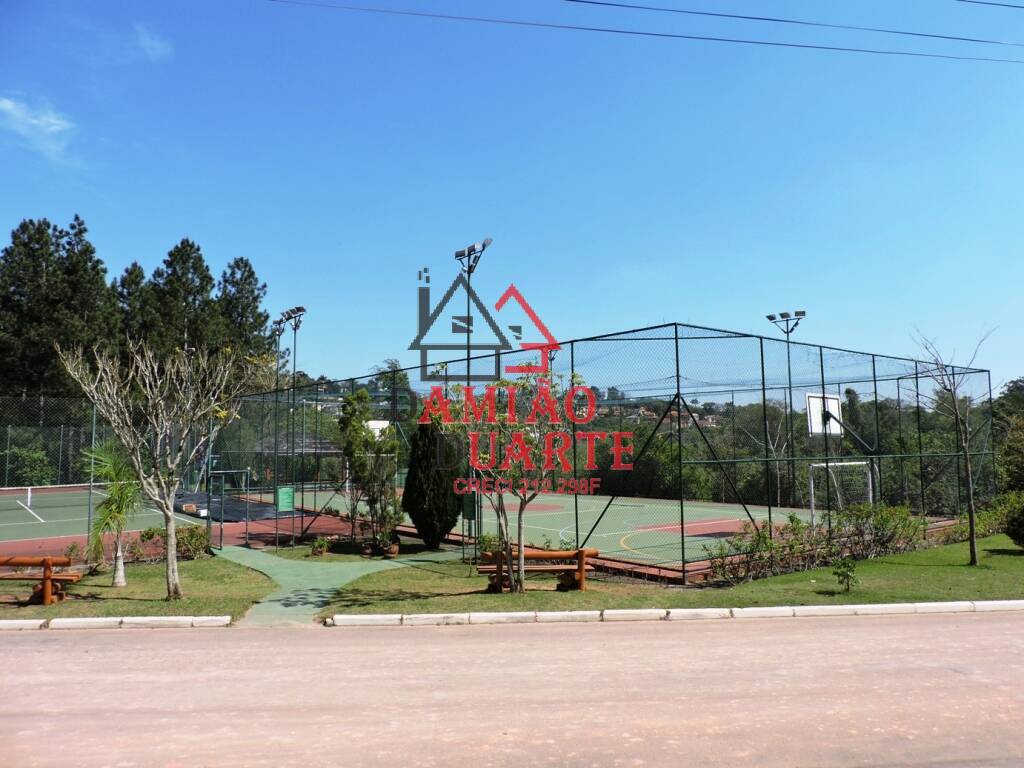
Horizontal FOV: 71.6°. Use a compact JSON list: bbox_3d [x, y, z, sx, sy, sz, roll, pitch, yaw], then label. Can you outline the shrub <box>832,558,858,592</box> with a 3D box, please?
[{"bbox_3d":[5.848,3.340,12.450,0.420,0.610,0.420,-3,-5,25],"label":"shrub"}]

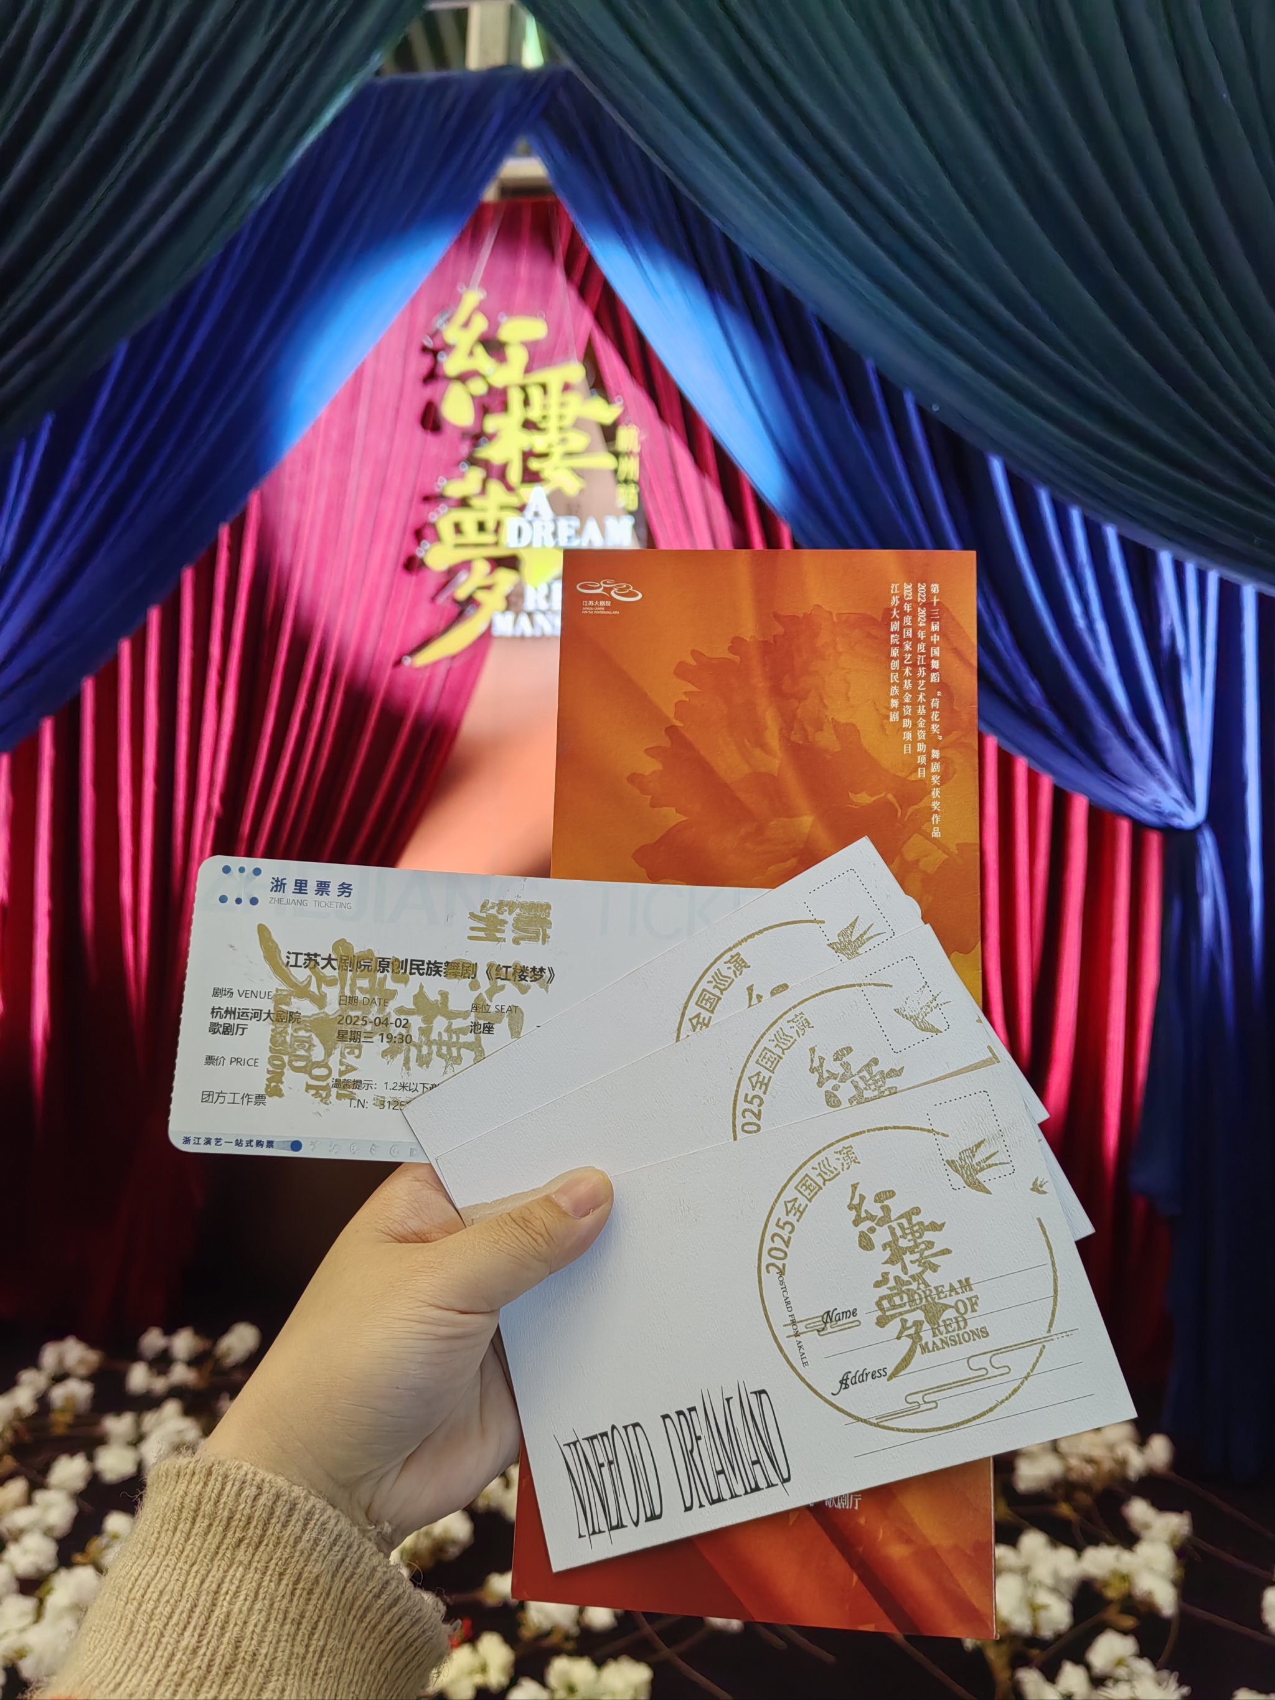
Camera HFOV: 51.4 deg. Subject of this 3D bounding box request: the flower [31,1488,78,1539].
[{"bbox_3d":[-0.880,1.002,2.000,0.070,0.074,0.070,0,-3,0],"label":"flower"}]

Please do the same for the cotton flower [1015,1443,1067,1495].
[{"bbox_3d":[0.617,0.944,2.030,0.077,0.078,0.075,0,-3,0],"label":"cotton flower"}]

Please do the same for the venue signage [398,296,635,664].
[{"bbox_3d":[-0.238,-0.778,2.750,0.490,0.770,0.060,0,-3,0],"label":"venue signage"}]

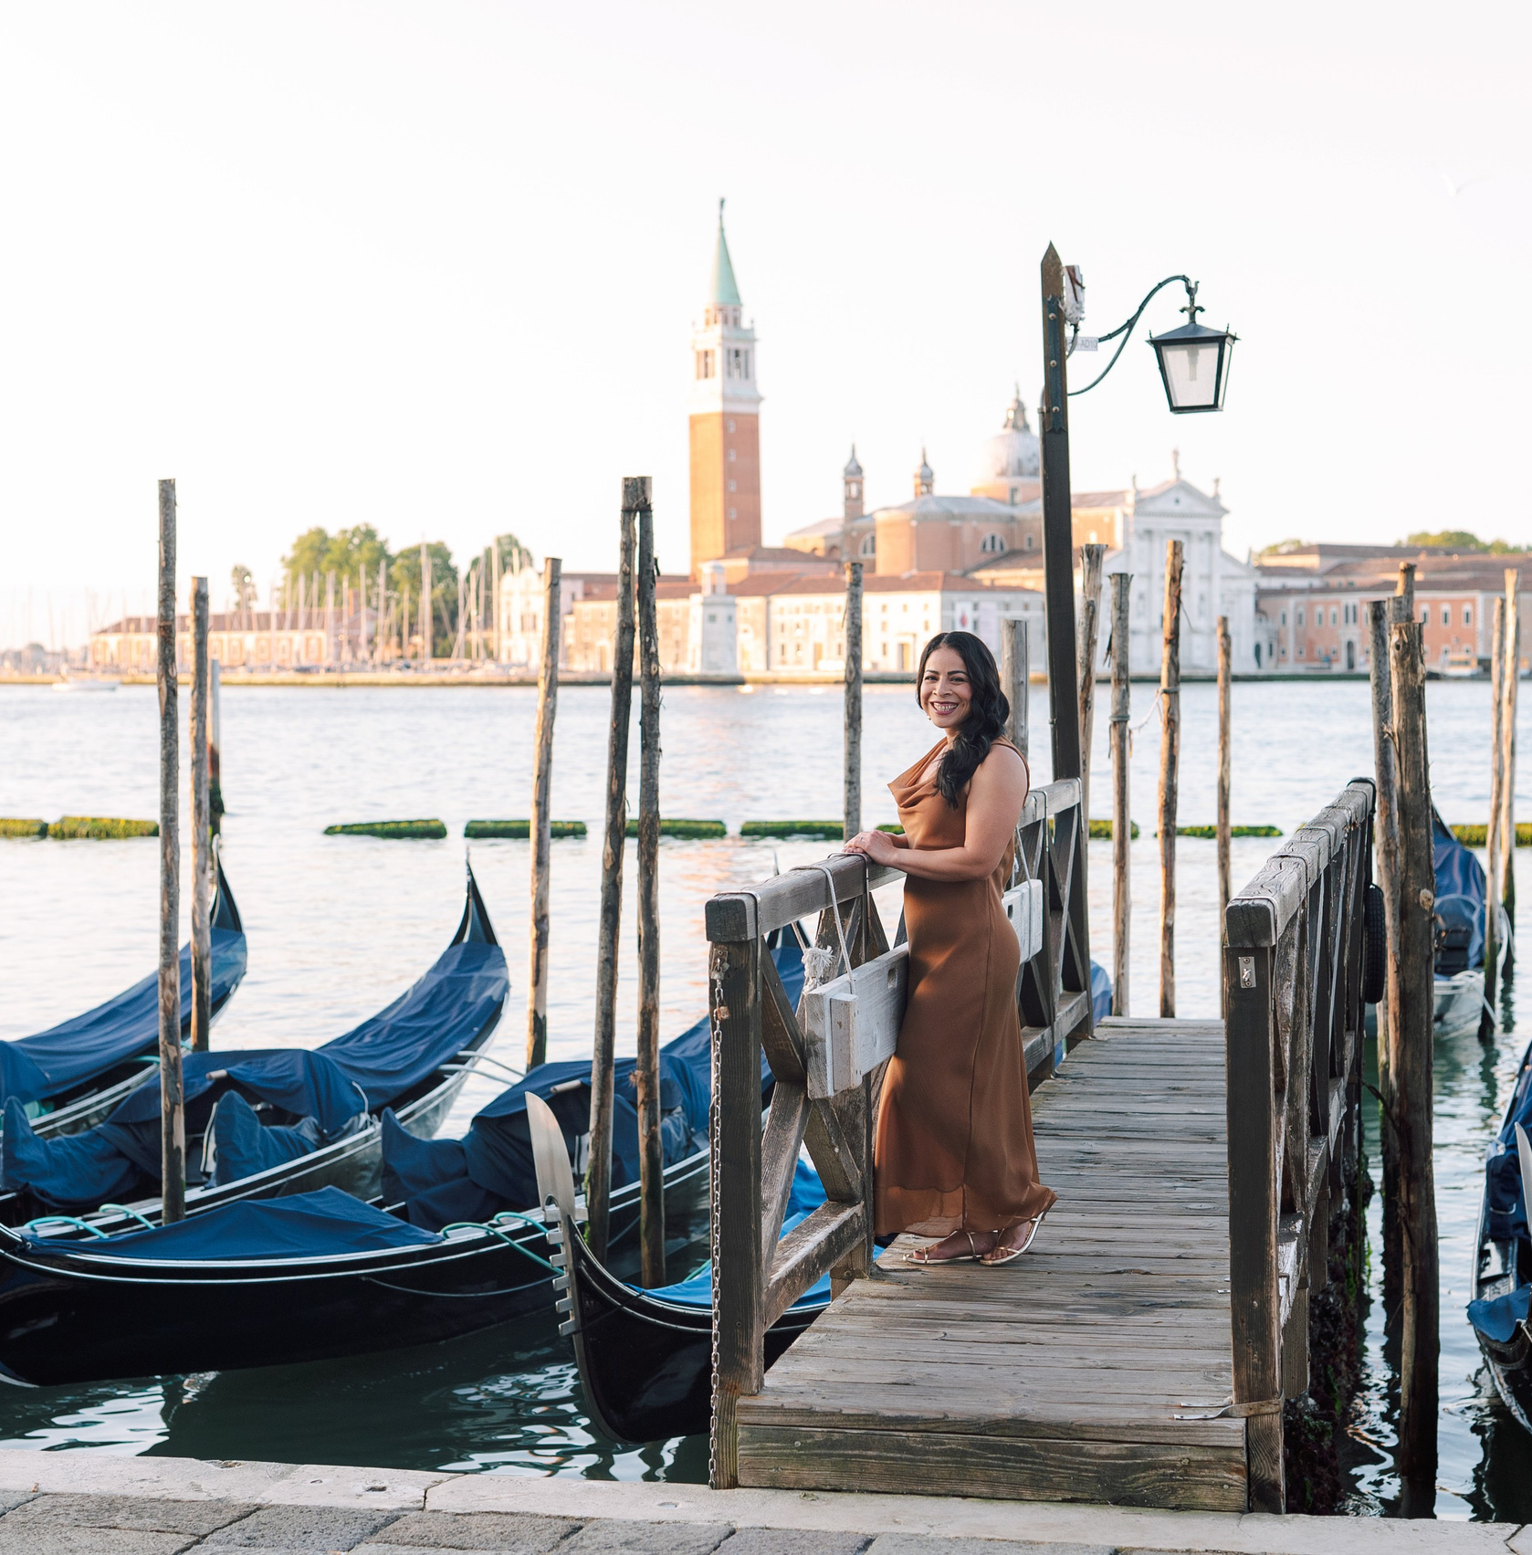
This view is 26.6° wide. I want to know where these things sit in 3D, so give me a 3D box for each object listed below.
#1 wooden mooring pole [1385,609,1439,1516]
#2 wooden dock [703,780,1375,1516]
[{"bbox_3d":[1.891,1.092,9.450,0.100,3.133,0.100,-1,2,0],"label":"wooden mooring pole"},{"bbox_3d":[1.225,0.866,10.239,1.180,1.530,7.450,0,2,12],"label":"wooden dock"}]

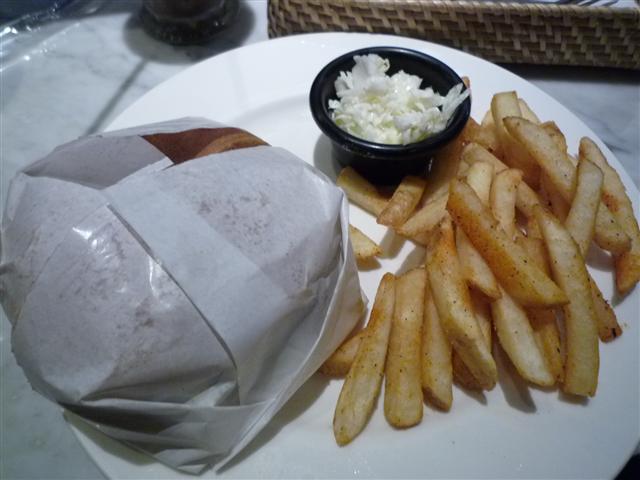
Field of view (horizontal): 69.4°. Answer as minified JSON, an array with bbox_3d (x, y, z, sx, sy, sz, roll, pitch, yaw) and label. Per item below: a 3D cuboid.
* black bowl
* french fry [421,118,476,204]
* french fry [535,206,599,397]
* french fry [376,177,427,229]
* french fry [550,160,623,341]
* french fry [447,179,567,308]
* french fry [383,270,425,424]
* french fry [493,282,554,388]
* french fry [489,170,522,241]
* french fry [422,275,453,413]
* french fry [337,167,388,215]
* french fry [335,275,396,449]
[{"bbox_3d":[0.035,-0.062,0.246,0.079,0.036,0.079,0,58,0],"label":"black bowl"},{"bbox_3d":[0.065,-0.040,0.234,0.014,0.013,0.059,24,61,14],"label":"french fry"},{"bbox_3d":[0.099,0.024,0.190,0.013,0.012,0.077,-4,76,-3],"label":"french fry"},{"bbox_3d":[0.038,-0.019,0.219,0.011,0.011,0.029,27,64,16],"label":"french fry"},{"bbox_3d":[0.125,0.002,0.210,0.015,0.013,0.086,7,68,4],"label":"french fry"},{"bbox_3d":[0.076,0.001,0.193,0.013,0.013,0.064,-34,74,-19],"label":"french fry"},{"bbox_3d":[0.036,0.042,0.188,0.014,0.012,0.065,6,68,4],"label":"french fry"},{"bbox_3d":[0.082,0.038,0.190,0.011,0.012,0.045,-19,77,-11],"label":"french fry"},{"bbox_3d":[0.084,-0.015,0.206,0.011,0.011,0.036,11,71,7],"label":"french fry"},{"bbox_3d":[0.048,0.041,0.190,0.011,0.011,0.055,0,66,0],"label":"french fry"},{"bbox_3d":[0.023,-0.023,0.235,0.036,0.011,0.011,38,65,21],"label":"french fry"},{"bbox_3d":[0.019,0.046,0.186,0.013,0.012,0.069,15,68,9],"label":"french fry"}]

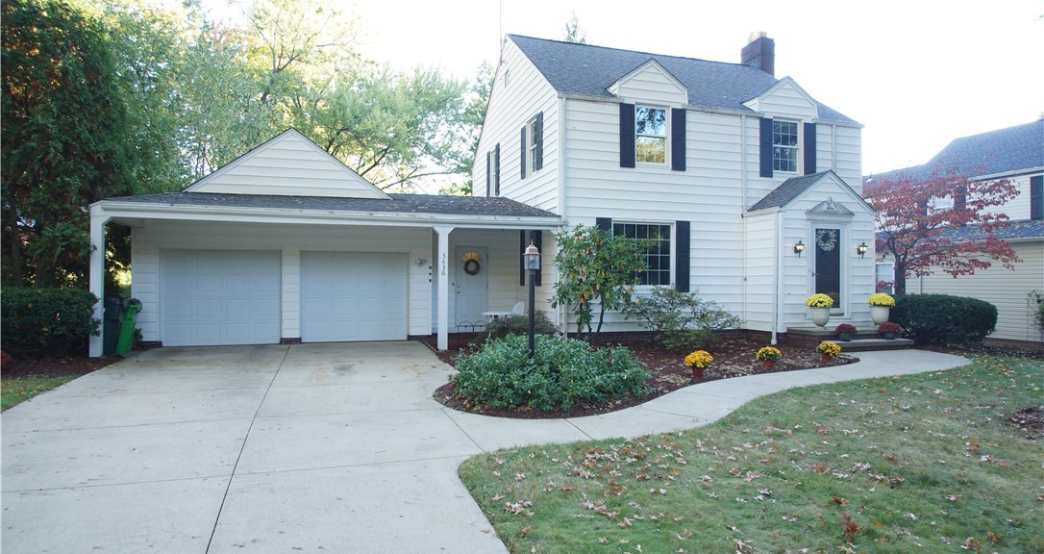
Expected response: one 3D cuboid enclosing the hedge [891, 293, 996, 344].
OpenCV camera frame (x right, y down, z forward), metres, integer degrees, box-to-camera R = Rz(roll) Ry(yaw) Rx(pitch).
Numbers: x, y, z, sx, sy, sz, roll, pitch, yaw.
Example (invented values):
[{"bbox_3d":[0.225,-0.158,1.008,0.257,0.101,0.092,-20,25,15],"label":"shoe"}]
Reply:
[{"bbox_3d":[9.650,0.920,12.750,2.300,1.100,1.500,0,0,-17],"label":"hedge"}]

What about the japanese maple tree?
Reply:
[{"bbox_3d":[10.800,-0.800,14.800,3.700,4.500,3.500,0,0,-17],"label":"japanese maple tree"}]

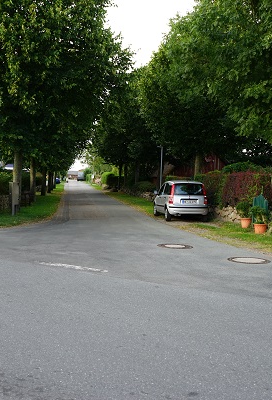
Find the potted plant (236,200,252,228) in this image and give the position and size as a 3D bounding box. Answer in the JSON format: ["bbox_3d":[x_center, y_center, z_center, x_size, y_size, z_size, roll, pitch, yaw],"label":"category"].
[{"bbox_3d":[3.395,0.469,14.600,0.500,0.850,0.500,0,3,-8],"label":"potted plant"}]

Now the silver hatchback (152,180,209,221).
[{"bbox_3d":[1.724,-0.042,18.930,1.600,1.540,3.540,0,3,-8],"label":"silver hatchback"}]

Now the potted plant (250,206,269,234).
[{"bbox_3d":[3.489,0.569,13.150,0.500,0.800,0.500,0,3,-8],"label":"potted plant"}]

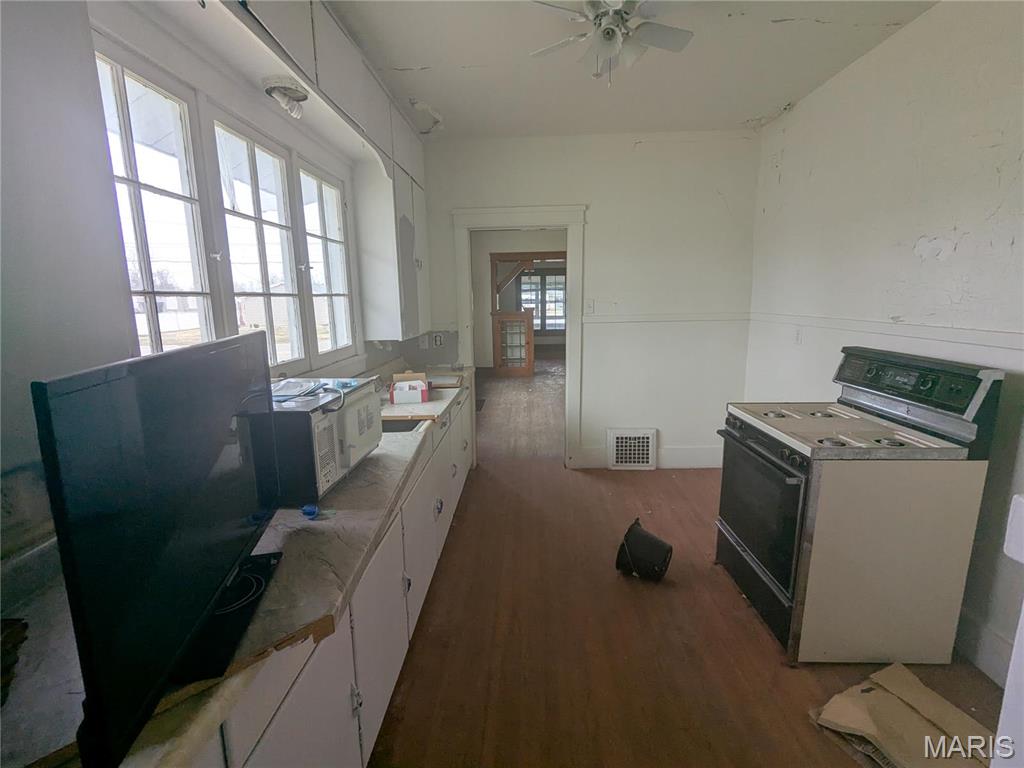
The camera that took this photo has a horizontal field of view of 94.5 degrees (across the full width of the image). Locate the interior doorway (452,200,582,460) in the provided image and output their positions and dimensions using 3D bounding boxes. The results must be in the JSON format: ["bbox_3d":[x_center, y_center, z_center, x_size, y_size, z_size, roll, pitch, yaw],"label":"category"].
[{"bbox_3d":[0.072,-0.342,4.033,1.053,2.205,0.140,0,11,3],"label":"interior doorway"}]

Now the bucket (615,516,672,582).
[{"bbox_3d":[0.720,0.924,2.546,0.225,0.285,0.285,17,19,32],"label":"bucket"}]

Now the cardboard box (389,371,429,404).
[{"bbox_3d":[-0.636,0.018,2.919,0.230,0.175,0.140,-3,11,-11],"label":"cardboard box"}]

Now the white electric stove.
[{"bbox_3d":[1.448,0.482,2.192,0.698,1.223,0.749,0,11,3],"label":"white electric stove"}]

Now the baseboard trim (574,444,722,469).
[{"bbox_3d":[1.244,0.640,4.114,1.404,0.214,0.025,0,11,3],"label":"baseboard trim"}]

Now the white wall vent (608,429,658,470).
[{"bbox_3d":[1.042,0.564,4.101,0.435,0.374,0.045,0,11,3],"label":"white wall vent"}]

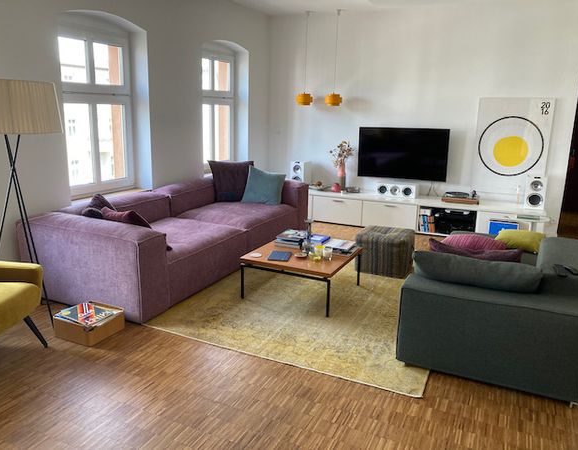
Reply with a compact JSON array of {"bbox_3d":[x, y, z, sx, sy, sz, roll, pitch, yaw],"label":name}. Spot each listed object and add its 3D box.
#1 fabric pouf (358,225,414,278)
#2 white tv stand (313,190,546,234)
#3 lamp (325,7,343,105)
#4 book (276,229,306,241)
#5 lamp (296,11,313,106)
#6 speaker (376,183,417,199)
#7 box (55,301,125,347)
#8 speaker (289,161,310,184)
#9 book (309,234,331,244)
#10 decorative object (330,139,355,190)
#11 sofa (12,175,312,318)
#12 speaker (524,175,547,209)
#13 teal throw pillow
[{"bbox_3d":[0.994,0.262,4.924,0.479,0.392,0.471,7,14,23],"label":"fabric pouf"},{"bbox_3d":[1.604,-0.165,6.750,3.443,0.436,0.578,7,14,23],"label":"white tv stand"},{"bbox_3d":[0.636,-2.258,6.593,0.258,1.259,0.258,7,14,25],"label":"lamp"},{"bbox_3d":[0.046,0.102,4.572,0.243,0.027,0.350,7,14,23],"label":"book"},{"bbox_3d":[0.244,-2.397,7.029,0.251,1.308,0.251,1,13,0],"label":"lamp"},{"bbox_3d":[1.473,-0.481,6.557,0.532,0.180,0.280,7,14,25],"label":"speaker"},{"bbox_3d":[-1.372,0.674,3.354,0.323,0.143,0.317,7,14,25],"label":"box"},{"bbox_3d":[0.182,-0.767,7.191,0.208,0.390,0.335,7,14,25],"label":"speaker"},{"bbox_3d":[0.241,0.132,4.355,0.201,0.025,0.200,7,14,25],"label":"book"},{"bbox_3d":[0.779,-0.854,7.087,0.310,0.716,0.270,7,14,23],"label":"decorative object"},{"bbox_3d":[-0.961,0.008,5.155,1.216,0.687,3.253,7,14,23],"label":"sofa"},{"bbox_3d":[3.110,-0.422,6.099,0.203,0.420,0.330,7,14,23],"label":"speaker"},{"bbox_3d":[-0.306,-0.493,6.093,0.500,0.460,0.160,7,-2,23],"label":"teal throw pillow"}]

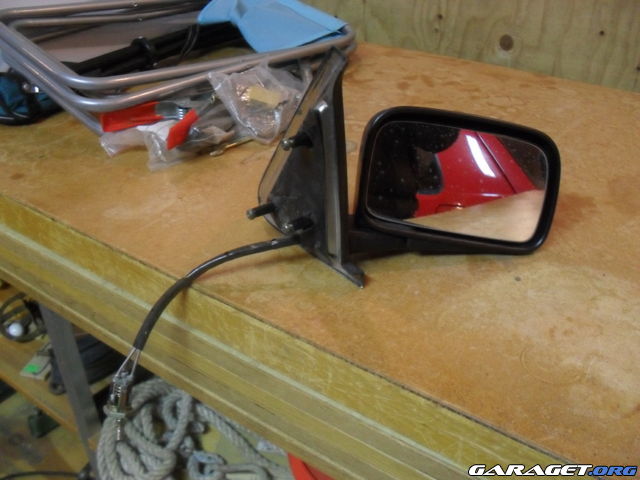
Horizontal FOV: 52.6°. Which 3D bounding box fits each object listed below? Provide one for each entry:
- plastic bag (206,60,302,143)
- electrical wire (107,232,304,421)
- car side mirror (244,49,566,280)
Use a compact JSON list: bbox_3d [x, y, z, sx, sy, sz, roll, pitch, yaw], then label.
[{"bbox_3d":[-0.083,-0.202,0.913,0.138,0.070,0.135,-5,31,-4],"label":"plastic bag"},{"bbox_3d":[-0.107,0.082,0.612,0.195,0.162,0.035,-14,33,-19],"label":"electrical wire"},{"bbox_3d":[0.070,-0.085,0.584,0.288,0.203,0.140,-5,31,-4],"label":"car side mirror"}]

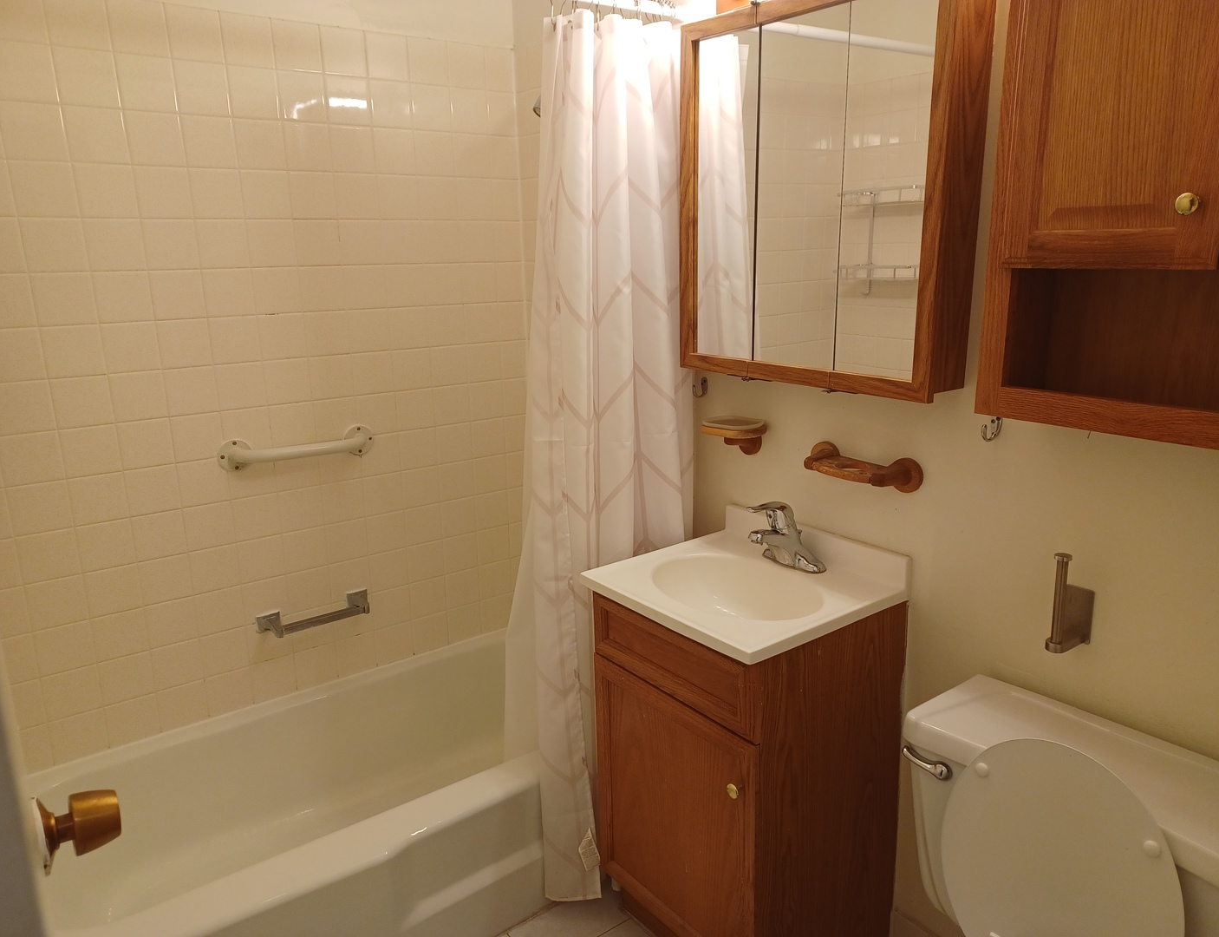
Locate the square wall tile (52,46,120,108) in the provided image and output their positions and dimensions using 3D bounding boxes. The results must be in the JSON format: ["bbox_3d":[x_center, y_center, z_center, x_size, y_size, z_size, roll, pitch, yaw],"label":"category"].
[{"bbox_3d":[-1.081,-0.806,1.867,0.108,0.108,0.010,-11,17,-35],"label":"square wall tile"}]

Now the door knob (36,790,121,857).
[{"bbox_3d":[-0.475,0.320,0.810,0.062,0.066,0.066,-11,17,-35],"label":"door knob"}]

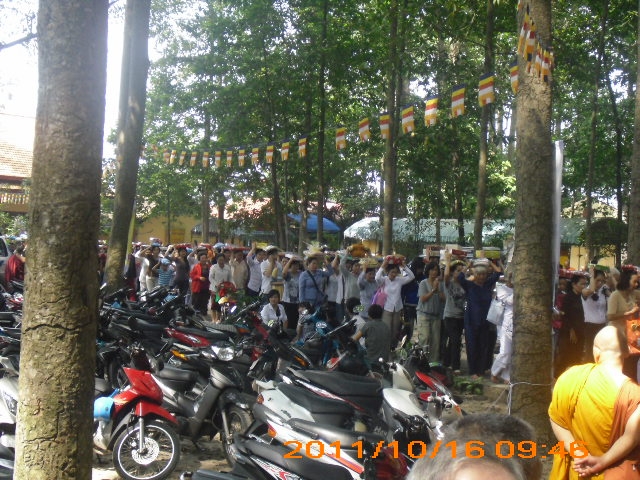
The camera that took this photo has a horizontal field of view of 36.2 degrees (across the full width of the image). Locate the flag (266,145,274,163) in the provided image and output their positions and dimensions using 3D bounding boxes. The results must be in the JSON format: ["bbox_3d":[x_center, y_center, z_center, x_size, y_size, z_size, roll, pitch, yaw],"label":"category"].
[{"bbox_3d":[-0.743,-1.298,14.700,0.030,0.310,0.235,1,0,-31],"label":"flag"}]

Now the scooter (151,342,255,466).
[{"bbox_3d":[-1.149,1.426,9.135,0.680,1.040,1.840,1,0,-38],"label":"scooter"}]

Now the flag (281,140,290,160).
[{"bbox_3d":[-0.500,-1.297,14.200,0.030,0.310,0.235,1,0,-31],"label":"flag"}]

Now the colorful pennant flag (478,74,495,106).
[{"bbox_3d":[1.733,-1.561,10.200,0.030,0.345,0.235,1,0,-31],"label":"colorful pennant flag"}]

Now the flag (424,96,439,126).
[{"bbox_3d":[1.252,-1.442,11.000,0.030,0.335,0.235,1,0,-31],"label":"flag"}]

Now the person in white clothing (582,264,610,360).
[{"bbox_3d":[3.505,1.066,12.400,0.450,1.570,0.360,1,0,-20],"label":"person in white clothing"}]

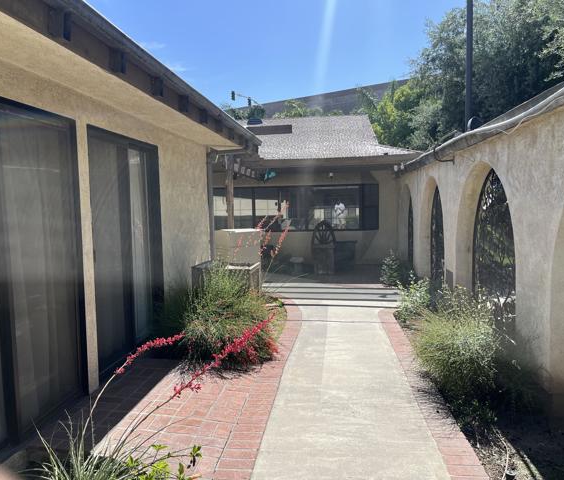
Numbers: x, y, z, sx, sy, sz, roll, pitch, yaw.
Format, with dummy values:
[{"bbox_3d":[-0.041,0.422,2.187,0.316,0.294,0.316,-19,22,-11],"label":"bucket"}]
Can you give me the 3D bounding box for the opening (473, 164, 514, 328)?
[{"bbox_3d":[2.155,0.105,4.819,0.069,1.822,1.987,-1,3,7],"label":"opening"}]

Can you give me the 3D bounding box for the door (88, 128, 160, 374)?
[{"bbox_3d":[-1.418,0.098,4.390,0.110,2.028,1.274,-1,3,10],"label":"door"}]

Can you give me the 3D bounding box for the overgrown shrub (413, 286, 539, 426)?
[{"bbox_3d":[1.458,0.775,3.770,0.726,0.712,1.165,-1,3,7],"label":"overgrown shrub"}]

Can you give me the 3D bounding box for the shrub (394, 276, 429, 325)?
[{"bbox_3d":[1.662,0.749,6.108,0.438,0.493,0.507,-1,3,7],"label":"shrub"}]

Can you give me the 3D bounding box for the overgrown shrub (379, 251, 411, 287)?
[{"bbox_3d":[2.038,0.525,8.627,0.507,0.644,0.548,-1,3,7],"label":"overgrown shrub"}]

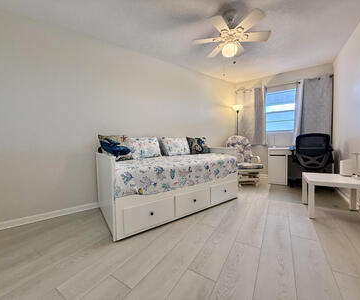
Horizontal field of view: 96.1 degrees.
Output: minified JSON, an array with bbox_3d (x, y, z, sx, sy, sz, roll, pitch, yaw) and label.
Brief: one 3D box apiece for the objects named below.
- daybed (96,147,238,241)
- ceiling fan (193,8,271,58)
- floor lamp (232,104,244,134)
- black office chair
[{"bbox_3d":[-0.141,0.429,2.575,1.970,0.834,1.020,-3,4,-34],"label":"daybed"},{"bbox_3d":[0.611,-1.381,1.943,0.880,0.480,0.880,1,3,31],"label":"ceiling fan"},{"bbox_3d":[1.416,-0.171,3.930,0.260,1.830,0.260,1,3,31],"label":"floor lamp"},{"bbox_3d":[2.534,0.233,3.093,0.600,1.060,0.580,1,3,33],"label":"black office chair"}]

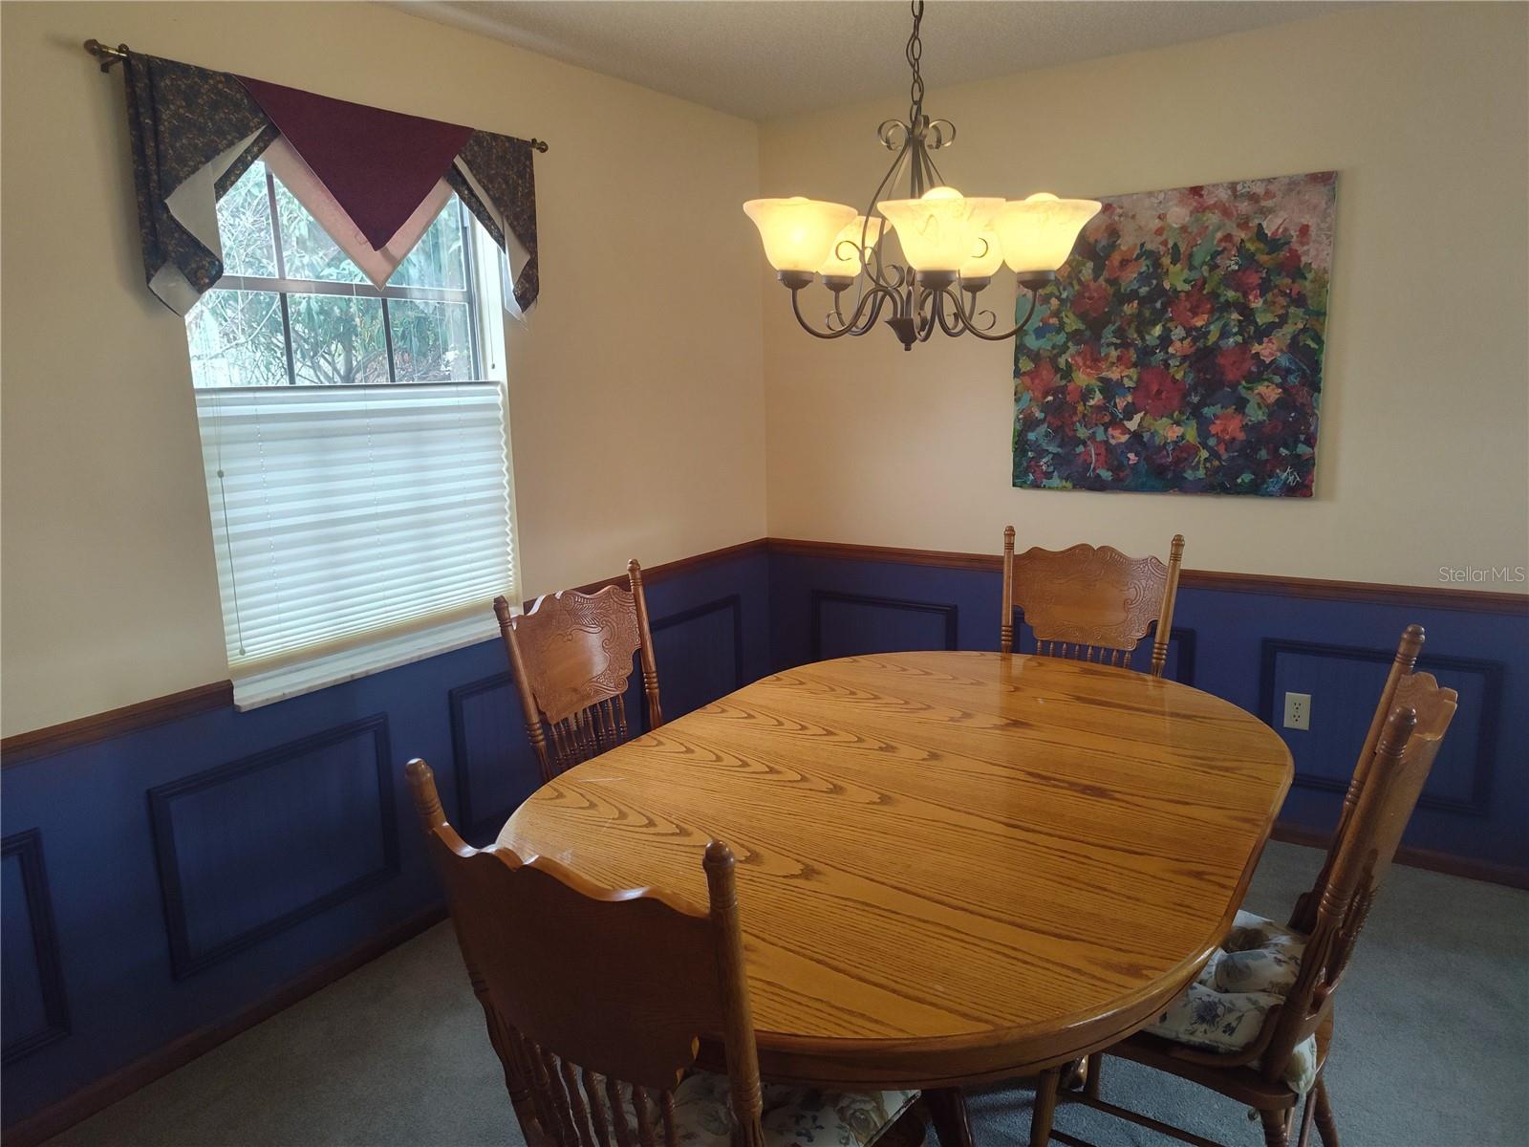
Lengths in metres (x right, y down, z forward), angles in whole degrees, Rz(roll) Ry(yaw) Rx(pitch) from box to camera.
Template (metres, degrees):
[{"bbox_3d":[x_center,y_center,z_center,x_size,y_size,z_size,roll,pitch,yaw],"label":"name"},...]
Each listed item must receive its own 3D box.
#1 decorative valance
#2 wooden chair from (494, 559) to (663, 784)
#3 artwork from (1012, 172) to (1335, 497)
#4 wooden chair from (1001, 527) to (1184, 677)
[{"bbox_3d":[-0.952,-0.865,2.464,0.105,0.497,1.074,6,13,33],"label":"decorative valance"},{"bbox_3d":[-0.258,0.539,2.386,0.545,1.052,0.520,5,13,30],"label":"wooden chair"},{"bbox_3d":[1.231,-0.710,3.177,0.914,0.914,0.038,6,13,33],"label":"artwork"},{"bbox_3d":[0.827,0.434,2.772,0.520,1.052,0.545,5,13,30],"label":"wooden chair"}]

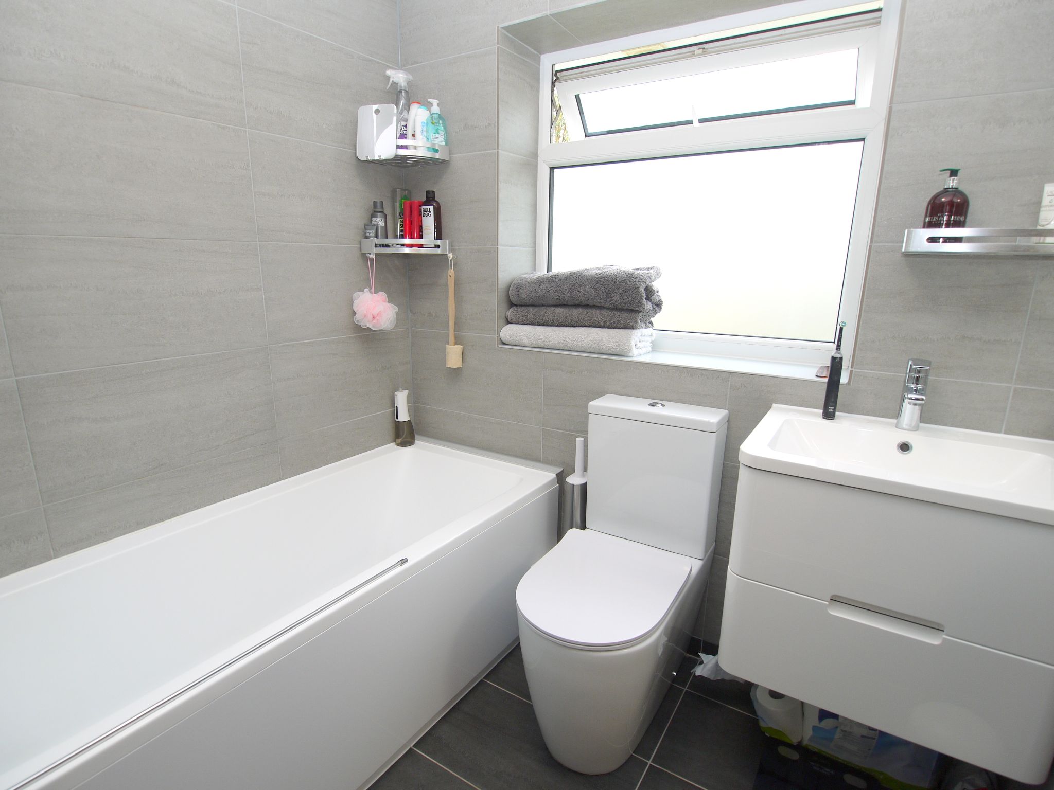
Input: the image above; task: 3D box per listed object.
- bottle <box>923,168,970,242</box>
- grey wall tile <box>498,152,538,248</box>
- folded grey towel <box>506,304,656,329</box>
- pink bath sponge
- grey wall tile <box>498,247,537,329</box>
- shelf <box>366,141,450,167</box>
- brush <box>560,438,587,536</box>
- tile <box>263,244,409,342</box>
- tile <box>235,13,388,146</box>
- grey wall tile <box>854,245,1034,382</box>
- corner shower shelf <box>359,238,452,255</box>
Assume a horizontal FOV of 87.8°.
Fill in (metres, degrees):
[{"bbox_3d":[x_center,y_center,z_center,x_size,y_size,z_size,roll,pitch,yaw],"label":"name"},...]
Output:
[{"bbox_3d":[0.889,-0.393,1.157,0.074,0.160,0.050,9,16,31],"label":"bottle"},{"bbox_3d":[-0.033,-0.671,1.921,0.010,0.302,0.252,9,16,32],"label":"grey wall tile"},{"bbox_3d":[0.180,-0.275,1.878,0.475,0.062,0.185,9,16,32],"label":"folded grey towel"},{"bbox_3d":[-0.526,-0.297,1.901,0.140,0.145,0.150,1,14,0],"label":"pink bath sponge"},{"bbox_3d":[-0.035,-0.377,1.992,0.010,0.302,0.252,9,16,32],"label":"grey wall tile"},{"bbox_3d":[-0.427,-0.829,1.883,0.312,0.050,0.222,-2,14,-12],"label":"shelf"},{"bbox_3d":[0.171,0.324,1.807,0.090,0.370,0.090,9,16,31],"label":"brush"},{"bbox_3d":[-0.620,-0.356,1.877,0.010,0.302,0.584,9,16,31],"label":"tile"},{"bbox_3d":[-0.613,-0.936,1.718,0.010,0.300,0.587,9,16,32],"label":"tile"},{"bbox_3d":[0.931,-0.185,1.239,0.303,0.300,0.010,9,16,32],"label":"grey wall tile"},{"bbox_3d":[-0.433,-0.533,1.973,0.311,0.047,0.220,-2,14,-12],"label":"corner shower shelf"}]

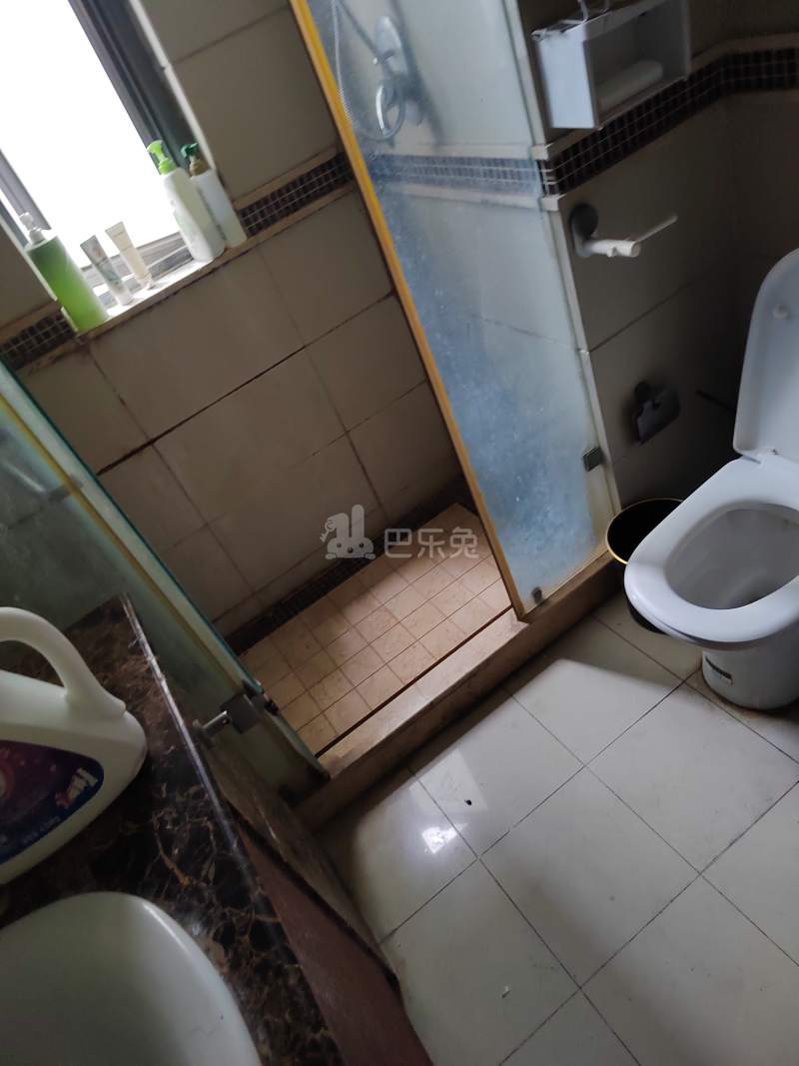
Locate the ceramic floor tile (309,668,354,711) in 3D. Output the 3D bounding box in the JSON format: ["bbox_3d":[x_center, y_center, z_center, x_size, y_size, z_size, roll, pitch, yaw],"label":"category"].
[{"bbox_3d":[-0.173,0.404,1.812,0.098,0.010,0.097,-35,39,-13],"label":"ceramic floor tile"}]

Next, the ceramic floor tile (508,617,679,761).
[{"bbox_3d":[0.451,0.364,1.685,0.300,0.010,0.297,-35,39,-13],"label":"ceramic floor tile"}]

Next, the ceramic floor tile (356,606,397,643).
[{"bbox_3d":[-0.061,0.255,1.932,0.100,0.010,0.094,-35,39,-13],"label":"ceramic floor tile"}]

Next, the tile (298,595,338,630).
[{"bbox_3d":[-0.231,0.233,2.041,0.098,0.010,0.092,-35,39,-13],"label":"tile"}]

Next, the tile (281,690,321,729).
[{"bbox_3d":[-0.253,0.460,1.790,0.098,0.010,0.097,-35,39,-13],"label":"tile"}]

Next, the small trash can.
[{"bbox_3d":[0.624,0.089,1.683,0.228,0.257,0.228,-15,39,13],"label":"small trash can"}]

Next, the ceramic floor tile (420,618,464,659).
[{"bbox_3d":[0.122,0.301,1.998,0.108,0.010,0.103,-35,38,-13],"label":"ceramic floor tile"}]

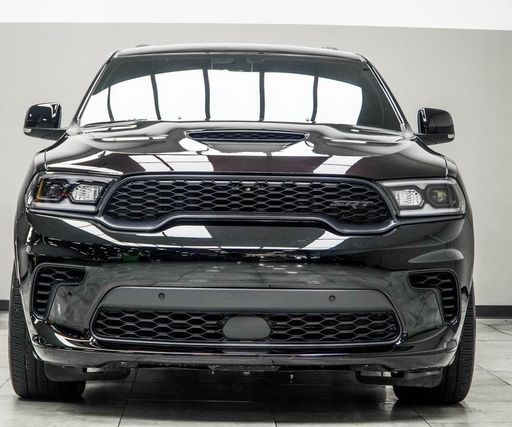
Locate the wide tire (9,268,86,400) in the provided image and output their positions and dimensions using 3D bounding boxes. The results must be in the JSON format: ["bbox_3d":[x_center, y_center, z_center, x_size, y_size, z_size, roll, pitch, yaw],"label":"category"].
[{"bbox_3d":[-0.881,0.422,5.609,0.300,0.770,0.770,1,1,-2],"label":"wide tire"}]

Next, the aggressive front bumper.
[{"bbox_3d":[-0.040,0.318,4.933,1.850,0.610,0.500,1,1,-2],"label":"aggressive front bumper"}]

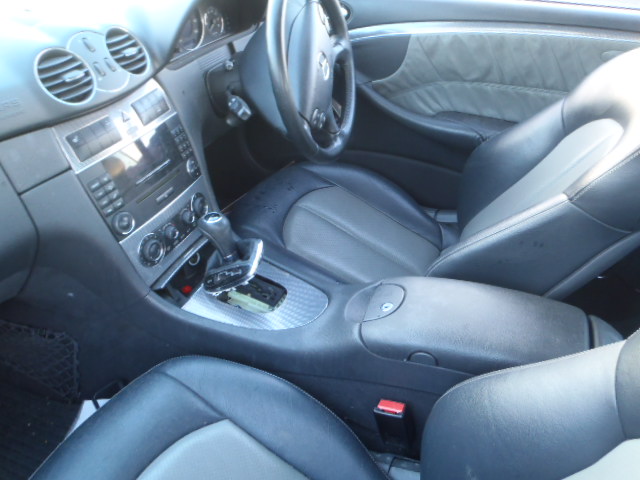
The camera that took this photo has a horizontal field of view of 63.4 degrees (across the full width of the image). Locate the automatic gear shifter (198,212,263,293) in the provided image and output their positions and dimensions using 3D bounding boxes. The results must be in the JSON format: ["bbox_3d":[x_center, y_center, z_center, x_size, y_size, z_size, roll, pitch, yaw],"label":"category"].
[{"bbox_3d":[-0.157,0.018,0.881,0.094,0.133,0.094,7,34,19],"label":"automatic gear shifter"}]

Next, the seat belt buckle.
[{"bbox_3d":[0.111,0.273,0.761,0.041,0.079,0.024,3,35,28],"label":"seat belt buckle"}]

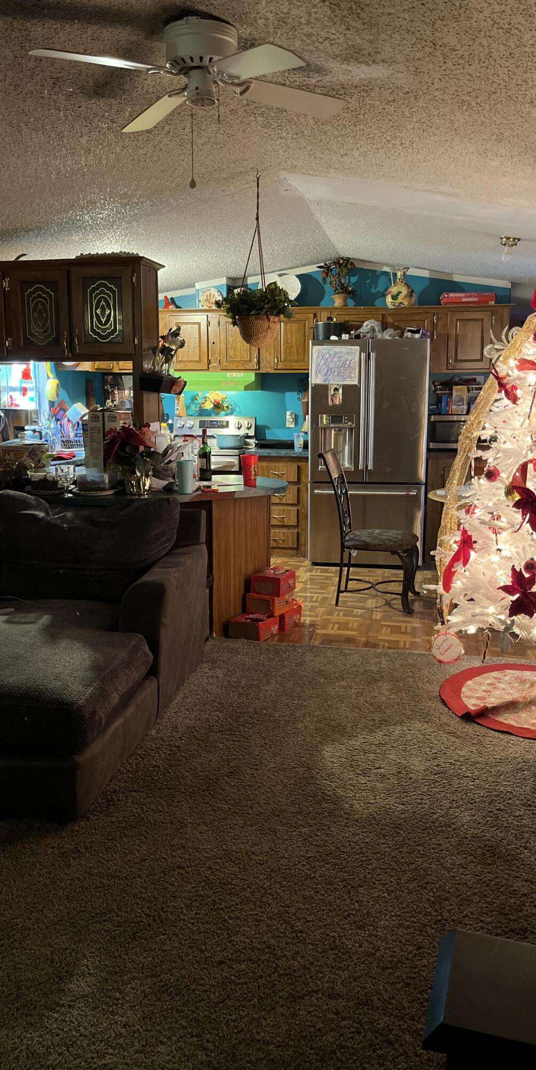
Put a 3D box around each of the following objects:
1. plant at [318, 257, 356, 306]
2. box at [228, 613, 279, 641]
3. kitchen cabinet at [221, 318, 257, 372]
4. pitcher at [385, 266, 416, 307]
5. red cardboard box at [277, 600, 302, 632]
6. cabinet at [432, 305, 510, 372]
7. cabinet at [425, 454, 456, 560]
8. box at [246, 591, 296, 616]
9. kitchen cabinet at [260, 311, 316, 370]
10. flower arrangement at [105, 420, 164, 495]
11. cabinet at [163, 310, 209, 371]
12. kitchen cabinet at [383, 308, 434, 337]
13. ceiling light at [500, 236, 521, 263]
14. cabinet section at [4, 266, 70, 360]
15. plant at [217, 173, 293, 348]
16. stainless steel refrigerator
[{"bbox_3d":[0.580,-2.122,6.743,0.293,0.398,0.270,2,11,10],"label":"plant"},{"bbox_3d":[-0.076,0.528,4.643,0.200,0.107,0.220,6,12,29],"label":"box"},{"bbox_3d":[-0.209,-1.665,7.003,0.339,0.479,0.310,2,11,10],"label":"kitchen cabinet"},{"bbox_3d":[1.062,-1.968,6.426,0.238,0.309,0.220,2,11,10],"label":"pitcher"},{"bbox_3d":[0.072,0.492,4.857,0.180,0.110,0.210,6,12,28],"label":"red cardboard box"},{"bbox_3d":[1.673,-1.611,6.652,0.605,0.520,0.310,2,11,10],"label":"cabinet"},{"bbox_3d":[1.593,-0.239,6.587,0.580,0.920,0.610,2,11,10],"label":"cabinet"},{"bbox_3d":[0.017,0.392,4.777,0.197,0.110,0.222,6,12,29],"label":"box"},{"bbox_3d":[0.200,-1.661,6.925,0.457,0.508,0.310,2,11,10],"label":"kitchen cabinet"},{"bbox_3d":[-0.682,-0.390,4.100,0.280,0.365,0.280,2,11,10],"label":"flower arrangement"},{"bbox_3d":[-0.668,-1.694,7.085,0.404,0.509,0.310,2,11,10],"label":"cabinet"},{"bbox_3d":[1.173,-1.746,6.723,0.418,0.265,0.310,2,11,10],"label":"kitchen cabinet"},{"bbox_3d":[1.420,-1.675,4.717,0.125,0.150,0.125,8,12,9],"label":"ceiling light"},{"bbox_3d":[-1.276,-1.270,4.664,0.389,0.509,0.303,2,10,9],"label":"cabinet section"},{"bbox_3d":[-0.064,-1.350,3.981,0.388,0.827,0.368,2,11,10],"label":"plant"},{"bbox_3d":[0.835,-0.676,6.602,0.910,1.775,0.780,2,11,10],"label":"stainless steel refrigerator"}]

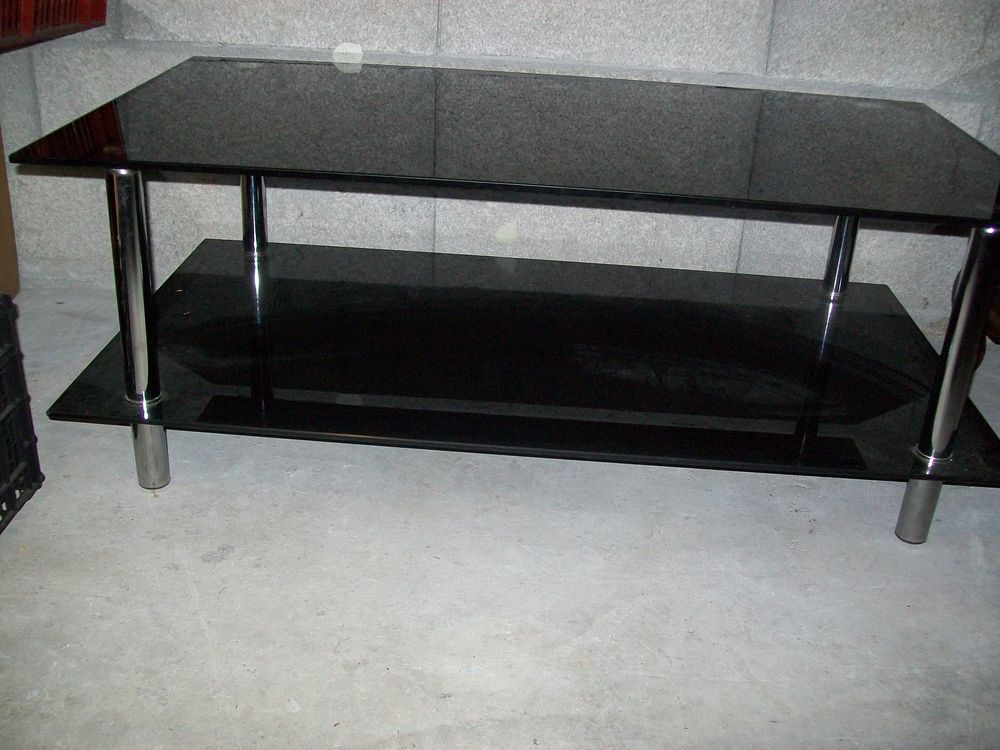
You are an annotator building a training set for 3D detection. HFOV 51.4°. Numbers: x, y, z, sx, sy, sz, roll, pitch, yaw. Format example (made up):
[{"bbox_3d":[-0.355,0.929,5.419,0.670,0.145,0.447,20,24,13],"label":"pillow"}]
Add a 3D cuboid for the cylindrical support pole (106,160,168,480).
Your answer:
[{"bbox_3d":[-0.401,-0.051,1.154,0.038,0.400,0.038,4,26,1],"label":"cylindrical support pole"}]

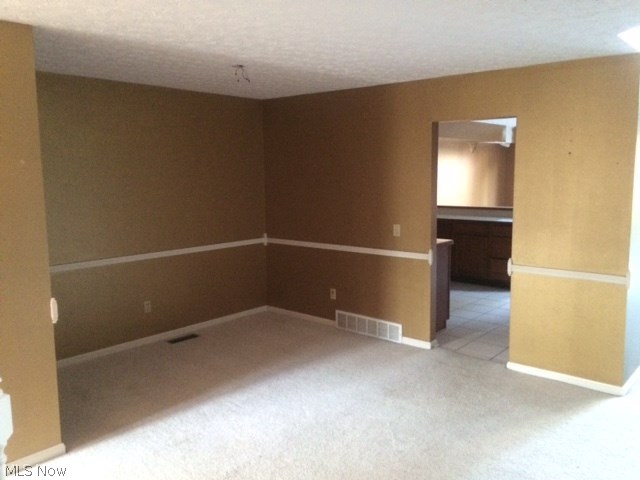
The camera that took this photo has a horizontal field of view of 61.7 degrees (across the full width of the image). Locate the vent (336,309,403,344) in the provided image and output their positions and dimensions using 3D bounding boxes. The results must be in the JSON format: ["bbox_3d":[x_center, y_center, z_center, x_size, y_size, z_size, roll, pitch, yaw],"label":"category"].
[{"bbox_3d":[0.479,0.880,5.449,0.807,0.193,0.020,6,10,39],"label":"vent"}]

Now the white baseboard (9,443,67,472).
[{"bbox_3d":[-1.612,1.244,3.054,0.015,0.069,0.320,6,10,39],"label":"white baseboard"}]

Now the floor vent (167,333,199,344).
[{"bbox_3d":[-1.361,0.980,5.340,0.115,0.012,0.335,6,10,39],"label":"floor vent"}]

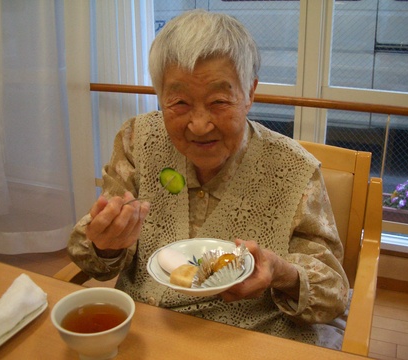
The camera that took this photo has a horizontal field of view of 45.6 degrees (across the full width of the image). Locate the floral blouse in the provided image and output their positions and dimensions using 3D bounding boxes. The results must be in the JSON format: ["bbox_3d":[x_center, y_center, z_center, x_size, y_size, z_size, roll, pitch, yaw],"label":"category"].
[{"bbox_3d":[0.046,0.104,0.912,0.470,0.480,0.380,8,19,19],"label":"floral blouse"}]

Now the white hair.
[{"bbox_3d":[0.002,-0.201,0.790,0.180,0.180,0.200,5,30,11],"label":"white hair"}]

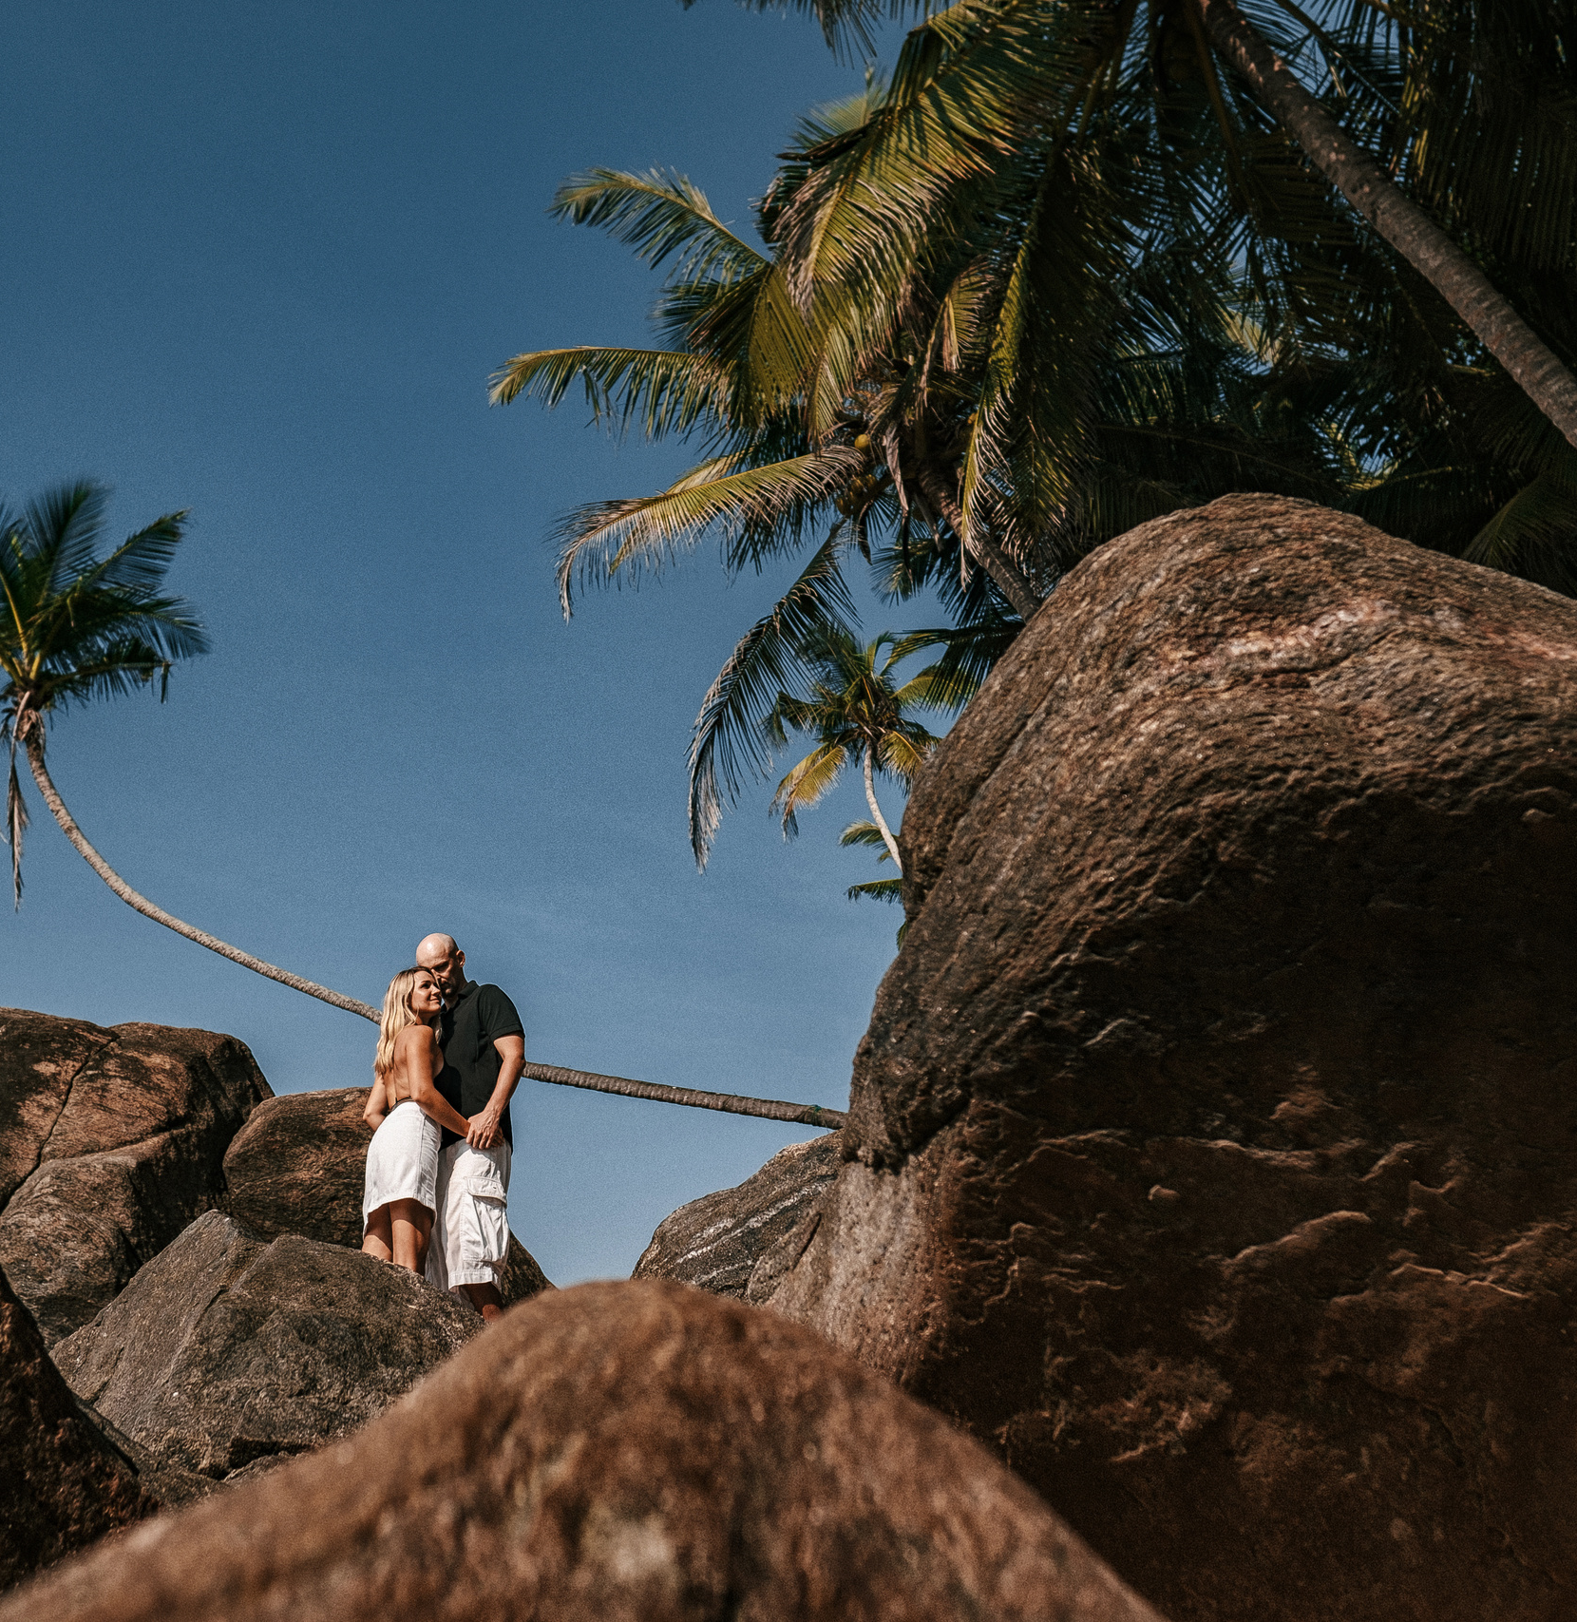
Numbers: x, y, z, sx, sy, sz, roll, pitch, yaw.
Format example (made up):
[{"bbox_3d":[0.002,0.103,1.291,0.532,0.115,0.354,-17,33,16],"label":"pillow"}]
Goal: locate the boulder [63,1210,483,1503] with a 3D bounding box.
[{"bbox_3d":[-1.630,1.840,5.400,1.600,1.050,1.500,0,-18,0],"label":"boulder"}]

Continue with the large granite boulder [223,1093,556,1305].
[{"bbox_3d":[-1.810,1.830,7.300,1.550,1.150,1.300,0,-18,0],"label":"large granite boulder"}]

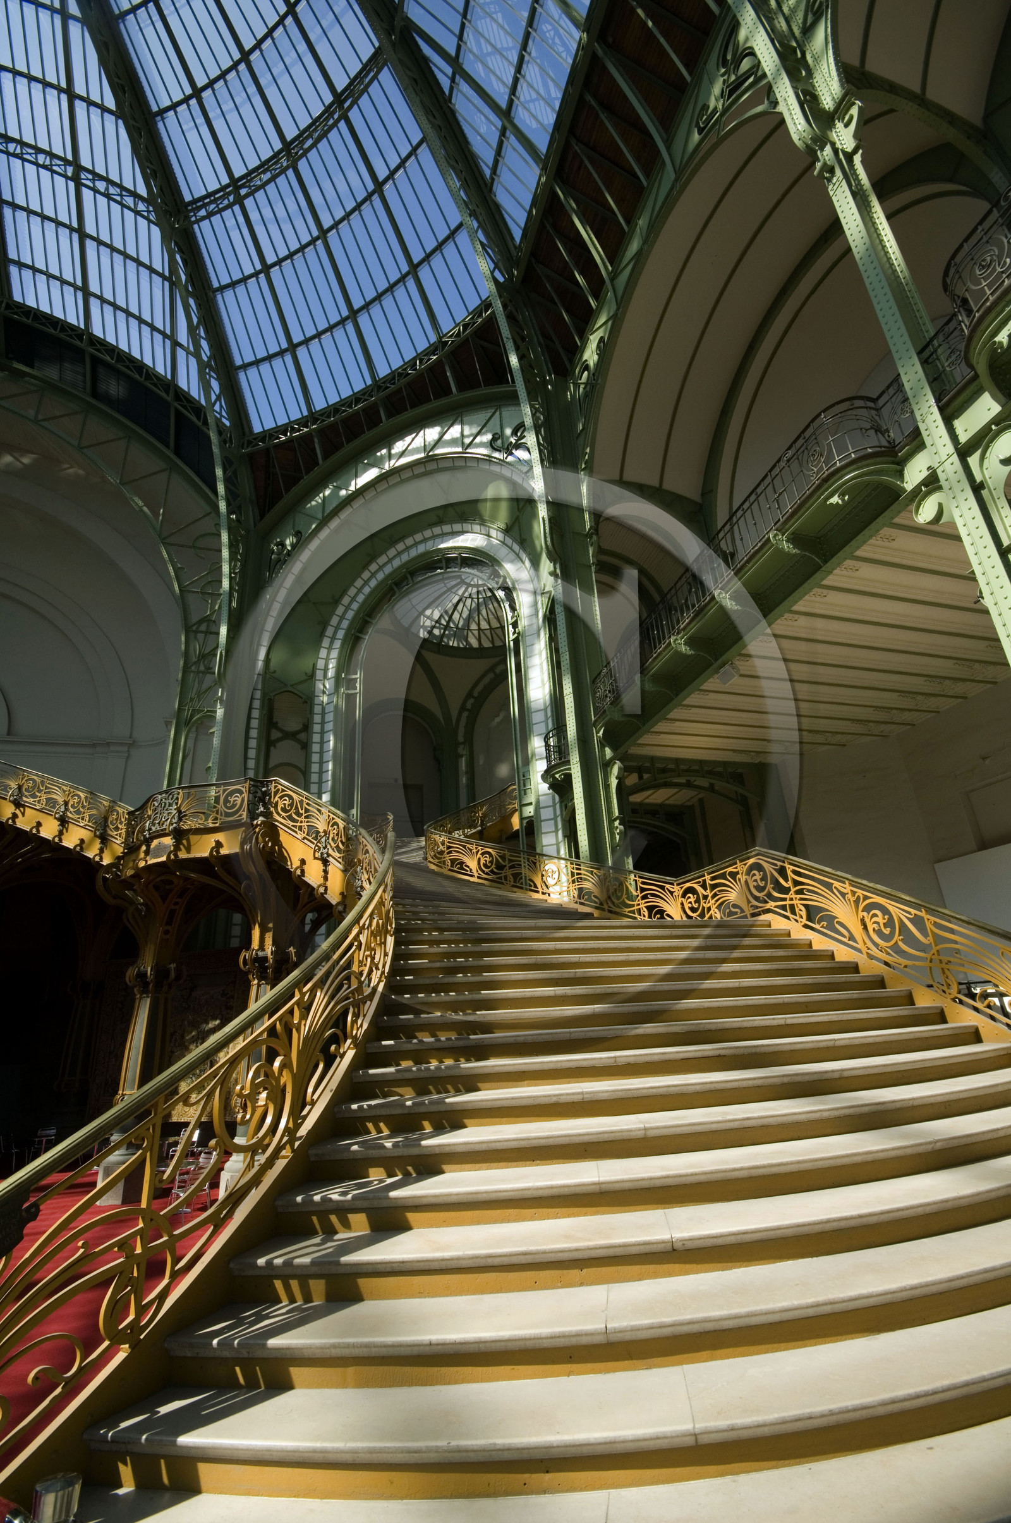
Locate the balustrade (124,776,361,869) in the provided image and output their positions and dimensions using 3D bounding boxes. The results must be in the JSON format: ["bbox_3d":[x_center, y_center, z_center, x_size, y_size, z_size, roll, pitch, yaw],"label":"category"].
[{"bbox_3d":[-5.680,1.600,13.100,6.900,2.500,0.950,-13,-25,22],"label":"balustrade"}]

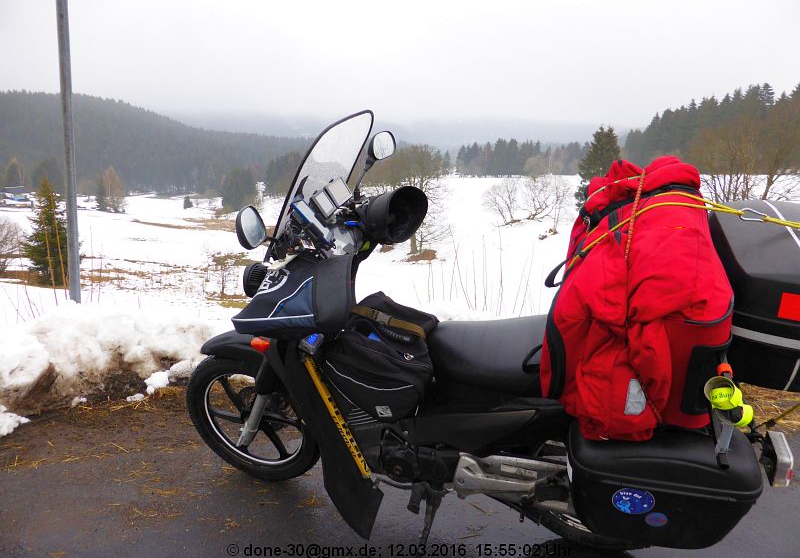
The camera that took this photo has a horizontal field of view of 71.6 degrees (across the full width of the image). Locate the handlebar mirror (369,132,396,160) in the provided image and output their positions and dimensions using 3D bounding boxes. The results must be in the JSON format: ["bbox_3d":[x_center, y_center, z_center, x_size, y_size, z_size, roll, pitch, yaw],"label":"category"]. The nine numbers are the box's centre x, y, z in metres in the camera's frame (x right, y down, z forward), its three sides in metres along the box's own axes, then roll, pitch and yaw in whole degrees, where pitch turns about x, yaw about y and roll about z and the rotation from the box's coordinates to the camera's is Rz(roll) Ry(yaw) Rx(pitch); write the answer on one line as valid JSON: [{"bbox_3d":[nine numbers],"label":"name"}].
[{"bbox_3d":[-0.058,-0.438,1.833,0.045,0.095,0.110,15,29,33],"label":"handlebar mirror"}]

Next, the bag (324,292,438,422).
[{"bbox_3d":[-0.029,0.236,1.744,0.315,0.315,0.290,5,25,16],"label":"bag"}]

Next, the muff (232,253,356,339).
[{"bbox_3d":[-0.252,0.034,1.419,0.320,0.190,0.220,8,26,21],"label":"muff"}]

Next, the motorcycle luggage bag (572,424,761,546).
[{"bbox_3d":[0.615,0.476,1.355,0.385,0.275,0.200,5,25,16],"label":"motorcycle luggage bag"}]

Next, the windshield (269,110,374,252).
[{"bbox_3d":[-0.221,-0.298,1.583,0.090,0.400,0.350,37,33,5],"label":"windshield"}]

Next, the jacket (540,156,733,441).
[{"bbox_3d":[0.570,0.039,1.409,0.370,0.630,0.430,5,25,16],"label":"jacket"}]

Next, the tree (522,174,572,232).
[{"bbox_3d":[12.232,-6.344,46.000,3.900,4.800,3.700,2,10,0],"label":"tree"}]

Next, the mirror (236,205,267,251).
[{"bbox_3d":[-0.356,-0.124,1.341,0.045,0.100,0.110,6,25,18],"label":"mirror"}]

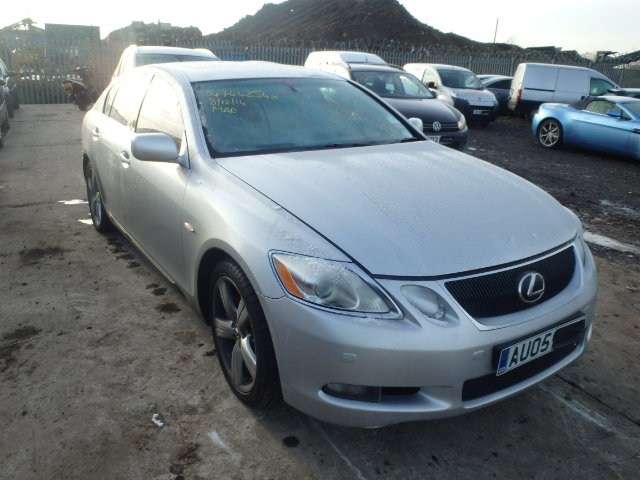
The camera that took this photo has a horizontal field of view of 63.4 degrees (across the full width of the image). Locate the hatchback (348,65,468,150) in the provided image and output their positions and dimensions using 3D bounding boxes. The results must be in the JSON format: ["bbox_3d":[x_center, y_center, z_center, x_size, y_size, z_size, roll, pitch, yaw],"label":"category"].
[{"bbox_3d":[0.992,-2.379,9.374,1.750,1.480,4.170,-5,19,-20],"label":"hatchback"}]

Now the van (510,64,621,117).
[{"bbox_3d":[8.778,-4.855,17.299,4.440,1.840,1.810,5,18,12],"label":"van"}]

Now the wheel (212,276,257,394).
[{"bbox_3d":[-0.289,0.382,2.267,0.200,0.490,0.490,-10,21,-29],"label":"wheel"}]

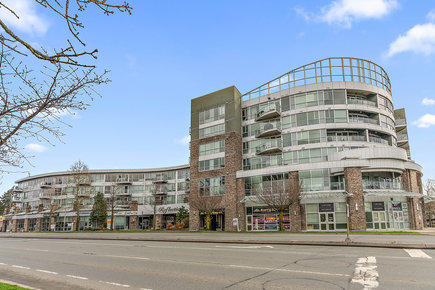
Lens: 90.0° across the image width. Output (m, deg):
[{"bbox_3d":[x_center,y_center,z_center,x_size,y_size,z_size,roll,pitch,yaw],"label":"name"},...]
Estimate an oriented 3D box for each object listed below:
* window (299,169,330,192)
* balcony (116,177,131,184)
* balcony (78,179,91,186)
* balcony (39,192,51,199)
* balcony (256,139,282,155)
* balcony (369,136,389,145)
[{"bbox_3d":[14.000,5.100,31.000,4.200,3.300,0.200,-3,-10,17],"label":"window"},{"bbox_3d":[-21.348,8.148,49.500,3.200,1.500,1.500,-2,-11,8],"label":"balcony"},{"bbox_3d":[-30.834,8.753,50.500,2.600,1.500,1.400,-2,-11,13],"label":"balcony"},{"bbox_3d":[-41.313,12.074,52.000,2.900,1.400,1.500,-4,-12,19],"label":"balcony"},{"bbox_3d":[7.800,0.300,33.200,4.000,1.400,1.600,-5,-11,24],"label":"balcony"},{"bbox_3d":[24.204,-0.679,32.800,3.600,1.200,1.600,4,-12,-21],"label":"balcony"}]

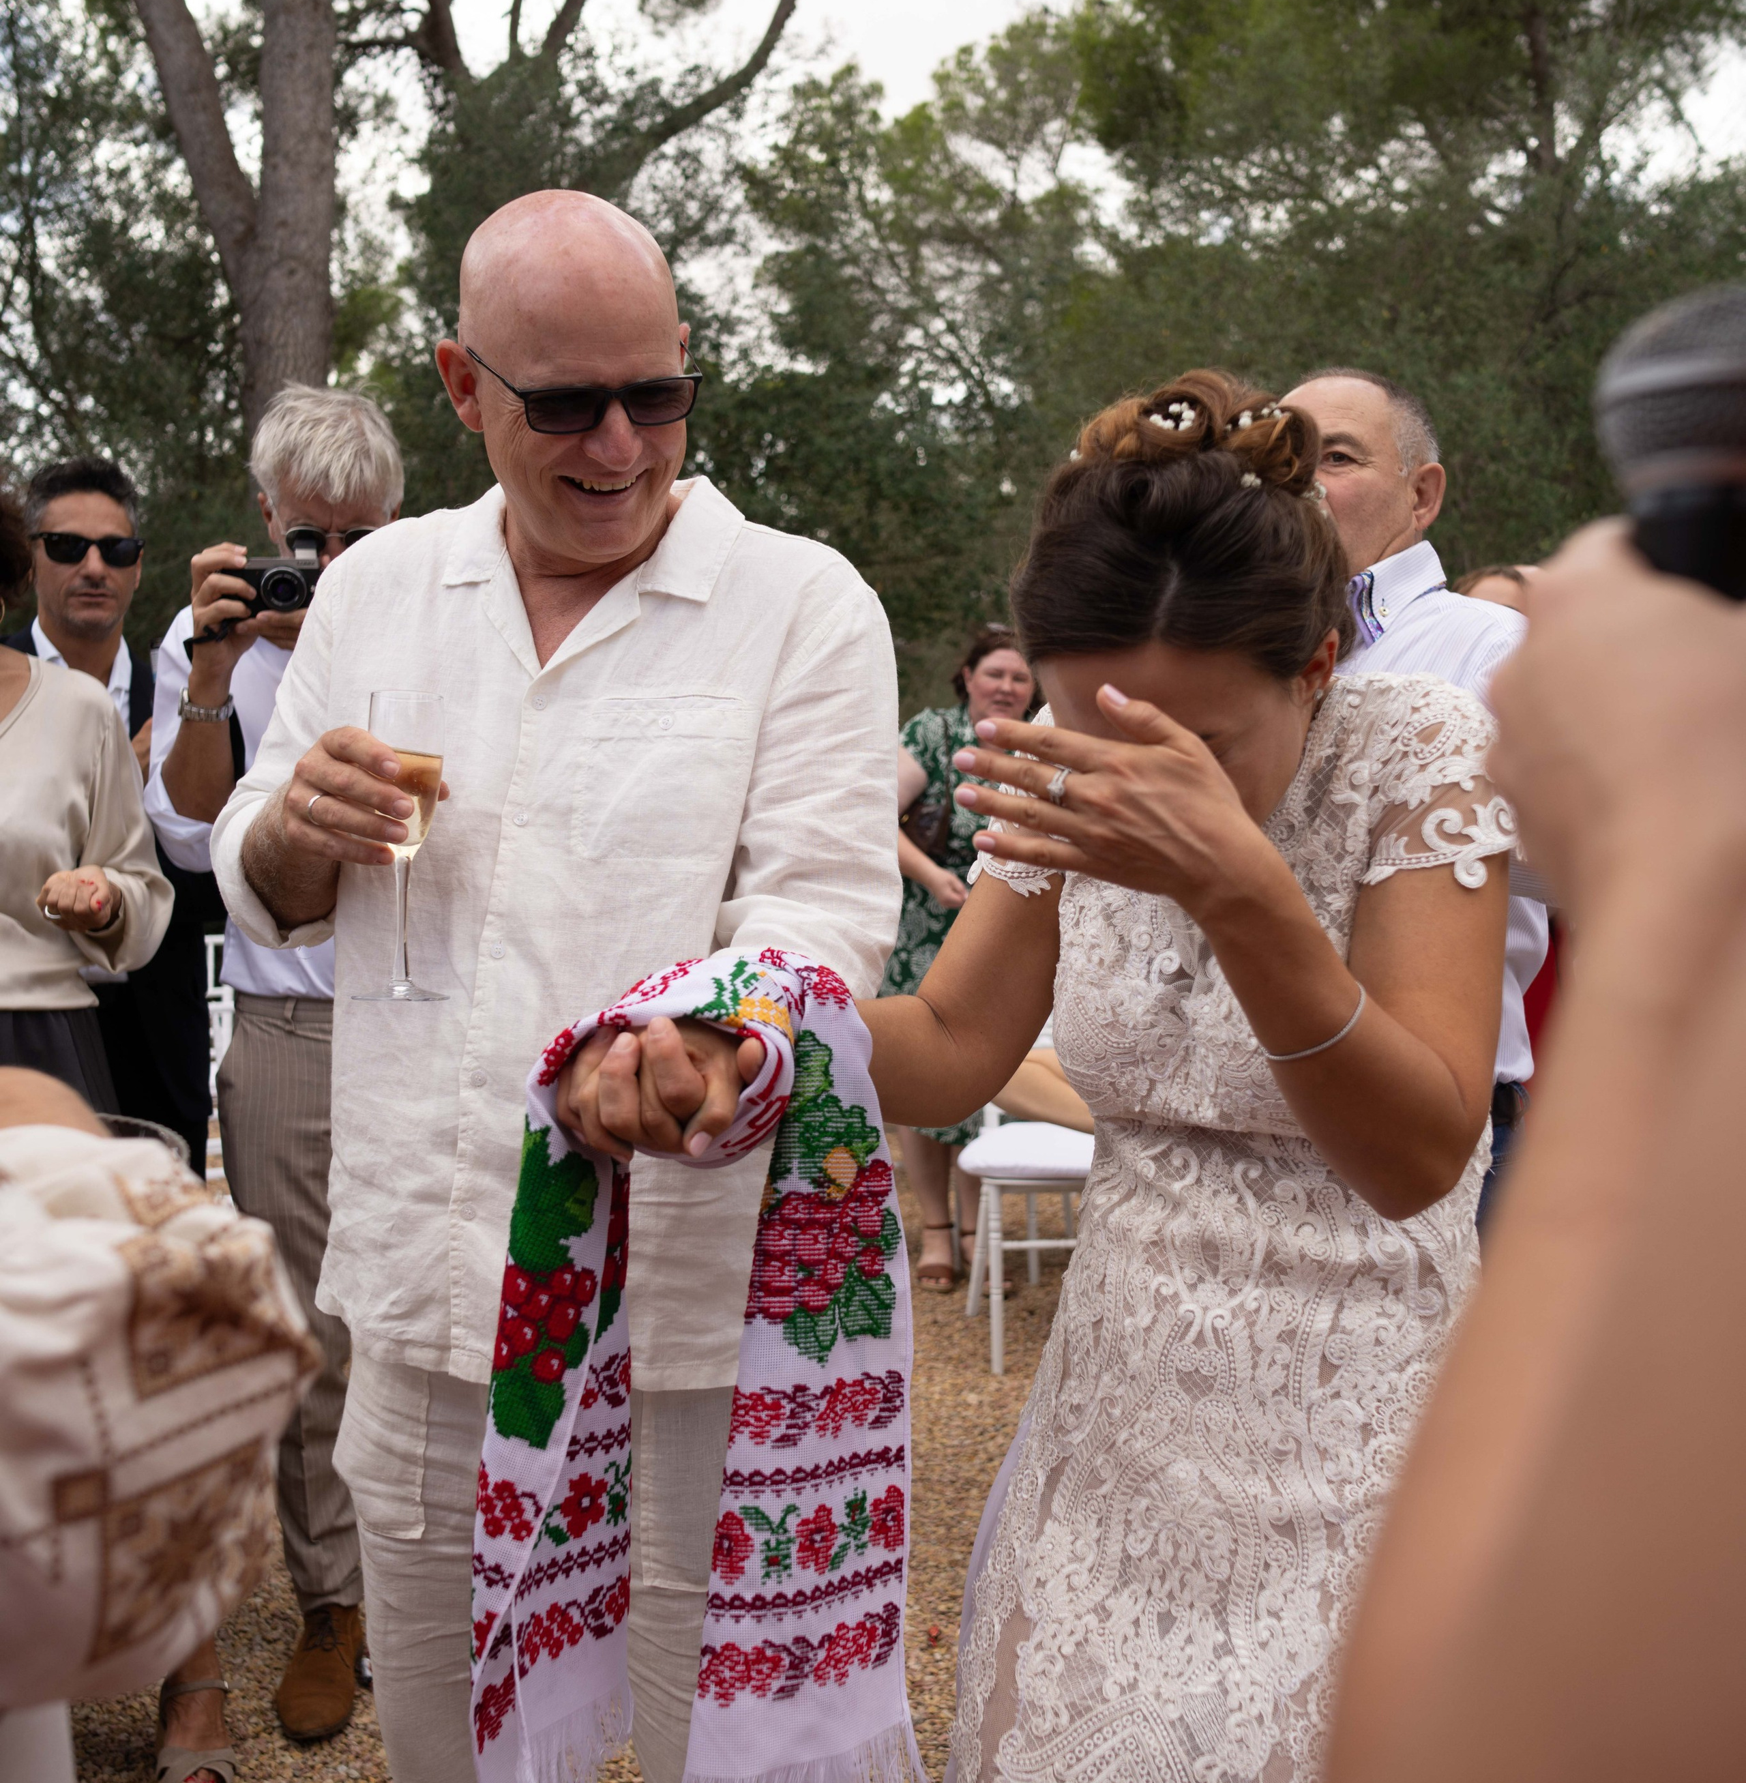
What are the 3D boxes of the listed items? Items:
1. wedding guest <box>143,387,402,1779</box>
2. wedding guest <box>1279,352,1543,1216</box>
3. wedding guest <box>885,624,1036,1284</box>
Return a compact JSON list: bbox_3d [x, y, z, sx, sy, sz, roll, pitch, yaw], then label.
[{"bbox_3d":[-0.701,0.237,2.317,0.530,1.760,0.450,-1,3,-9],"label":"wedding guest"},{"bbox_3d":[0.542,0.291,1.910,0.350,1.700,0.490,-3,5,-43],"label":"wedding guest"},{"bbox_3d":[0.251,0.158,4.467,0.520,1.670,0.360,-1,3,-9],"label":"wedding guest"}]

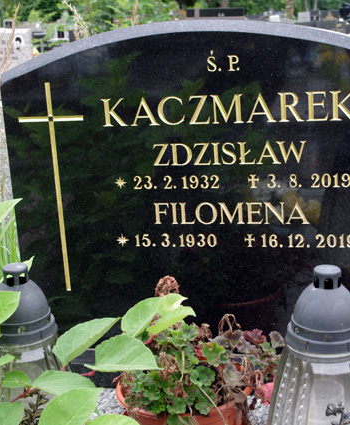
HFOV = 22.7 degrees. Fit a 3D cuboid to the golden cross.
[{"bbox_3d":[-0.238,-0.045,1.775,0.138,0.439,0.010,0,16,14],"label":"golden cross"}]

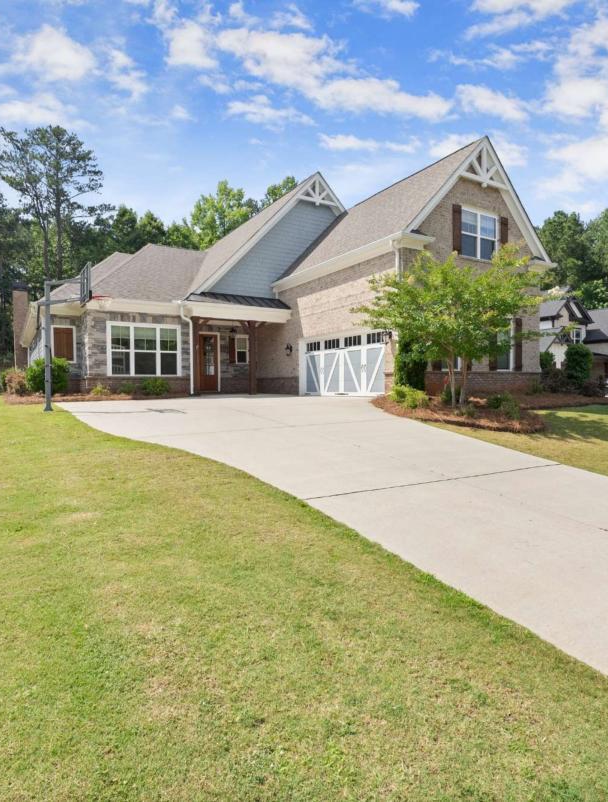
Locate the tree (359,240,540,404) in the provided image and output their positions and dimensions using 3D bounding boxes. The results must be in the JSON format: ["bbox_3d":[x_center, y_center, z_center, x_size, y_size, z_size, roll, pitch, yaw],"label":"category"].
[{"bbox_3d":[3.676,-1.882,11.800,4.400,4.000,4.100,-2,3,-31],"label":"tree"}]

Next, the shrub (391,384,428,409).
[{"bbox_3d":[2.779,-0.119,12.300,1.000,0.650,0.900,-2,3,-31],"label":"shrub"}]

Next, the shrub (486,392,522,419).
[{"bbox_3d":[4.614,0.104,10.800,0.750,0.600,0.750,-2,3,-31],"label":"shrub"}]

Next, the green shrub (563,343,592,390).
[{"bbox_3d":[12.299,-1.484,21.000,1.250,2.250,1.250,-2,3,-31],"label":"green shrub"}]

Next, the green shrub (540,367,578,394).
[{"bbox_3d":[10.572,-0.831,19.400,1.350,1.150,1.300,-2,3,-31],"label":"green shrub"}]

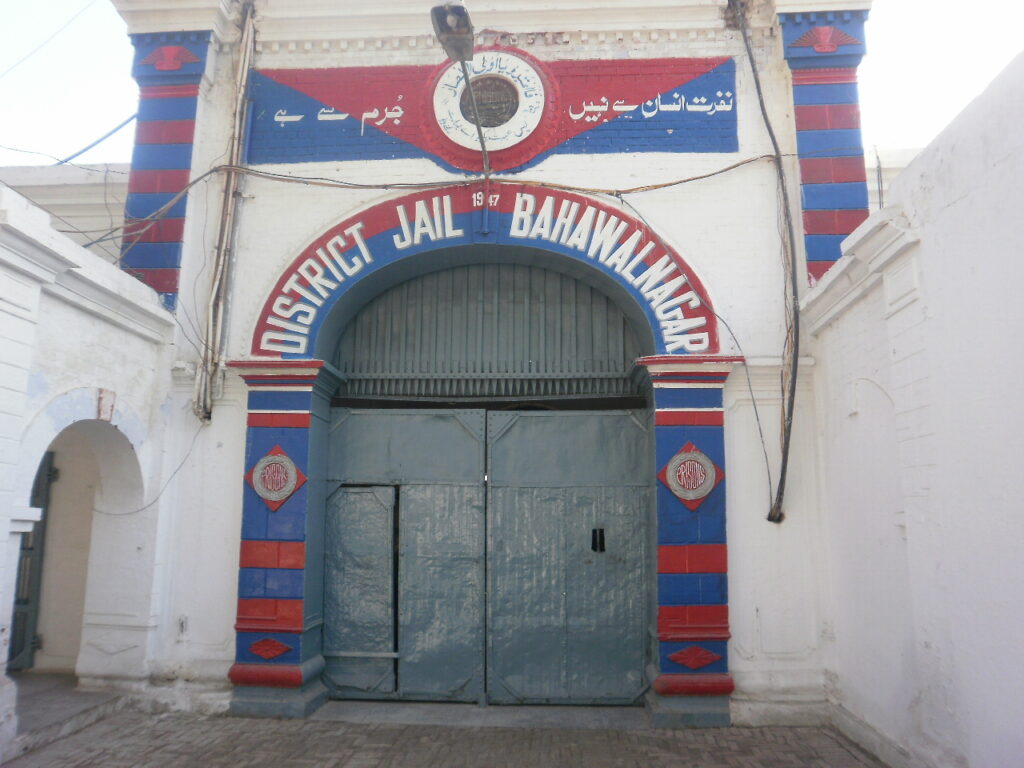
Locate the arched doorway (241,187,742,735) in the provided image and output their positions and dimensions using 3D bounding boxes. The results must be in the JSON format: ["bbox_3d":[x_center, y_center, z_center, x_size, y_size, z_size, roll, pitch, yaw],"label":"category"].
[{"bbox_3d":[-0.261,0.475,6.771,4.440,4.630,0.650,0,-10,3],"label":"arched doorway"}]

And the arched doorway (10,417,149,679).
[{"bbox_3d":[-3.484,1.416,5.832,0.560,2.270,1.650,0,-8,-1],"label":"arched doorway"}]

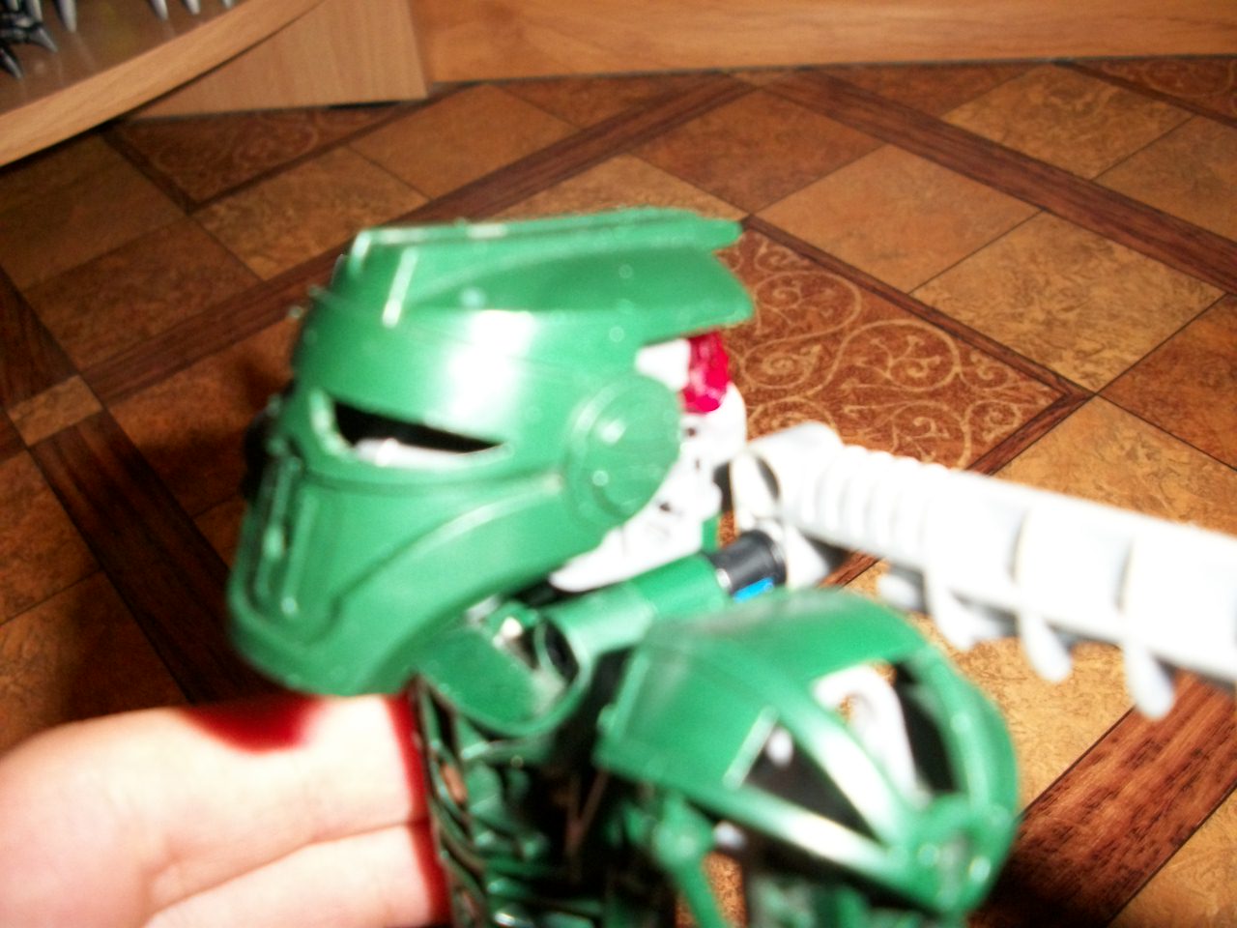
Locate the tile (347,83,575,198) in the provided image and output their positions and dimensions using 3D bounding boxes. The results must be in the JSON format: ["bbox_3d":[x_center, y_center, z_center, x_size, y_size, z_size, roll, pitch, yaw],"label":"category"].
[{"bbox_3d":[-0.104,-0.213,0.834,0.118,0.009,0.118,-31,46,-24],"label":"tile"}]

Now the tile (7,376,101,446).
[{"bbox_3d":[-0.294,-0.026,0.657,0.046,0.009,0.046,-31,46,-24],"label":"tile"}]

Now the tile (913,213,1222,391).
[{"bbox_3d":[0.225,-0.082,0.627,0.118,0.009,0.118,-31,46,-24],"label":"tile"}]

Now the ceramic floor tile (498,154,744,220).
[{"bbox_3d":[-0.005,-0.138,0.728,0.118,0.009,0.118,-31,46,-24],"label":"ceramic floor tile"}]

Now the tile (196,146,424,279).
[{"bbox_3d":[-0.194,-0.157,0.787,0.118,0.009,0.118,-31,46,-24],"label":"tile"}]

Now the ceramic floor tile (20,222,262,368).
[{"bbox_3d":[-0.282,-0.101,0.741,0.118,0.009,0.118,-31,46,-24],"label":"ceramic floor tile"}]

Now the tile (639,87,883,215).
[{"bbox_3d":[0.086,-0.193,0.776,0.118,0.009,0.118,-31,46,-24],"label":"tile"}]

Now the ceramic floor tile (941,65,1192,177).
[{"bbox_3d":[0.278,-0.210,0.772,0.118,0.009,0.118,-31,46,-24],"label":"ceramic floor tile"}]

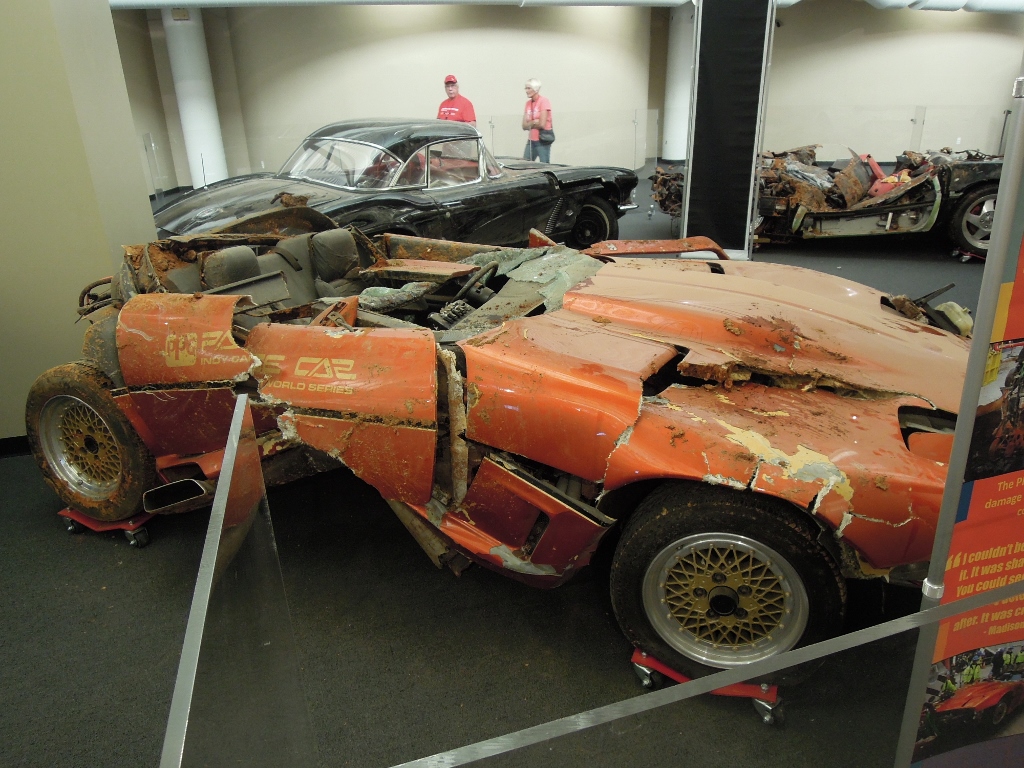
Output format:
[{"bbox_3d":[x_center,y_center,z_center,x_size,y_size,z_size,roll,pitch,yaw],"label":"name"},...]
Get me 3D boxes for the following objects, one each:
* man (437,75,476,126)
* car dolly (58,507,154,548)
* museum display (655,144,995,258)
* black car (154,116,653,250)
[{"bbox_3d":[-0.682,-2.866,8.851,0.520,1.780,0.330,12,26,29],"label":"man"},{"bbox_3d":[-1.592,0.524,2.967,0.400,0.115,0.330,8,24,21],"label":"car dolly"},{"bbox_3d":[3.417,-2.039,7.687,3.950,0.980,1.850,0,23,3],"label":"museum display"},{"bbox_3d":[-0.847,-1.488,6.163,4.480,1.330,1.790,-22,30,-40],"label":"black car"}]

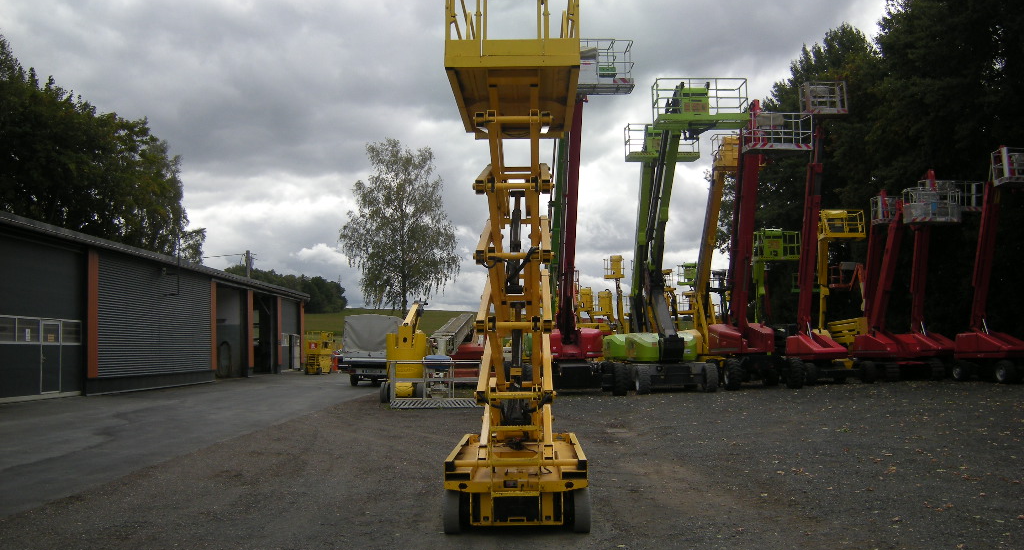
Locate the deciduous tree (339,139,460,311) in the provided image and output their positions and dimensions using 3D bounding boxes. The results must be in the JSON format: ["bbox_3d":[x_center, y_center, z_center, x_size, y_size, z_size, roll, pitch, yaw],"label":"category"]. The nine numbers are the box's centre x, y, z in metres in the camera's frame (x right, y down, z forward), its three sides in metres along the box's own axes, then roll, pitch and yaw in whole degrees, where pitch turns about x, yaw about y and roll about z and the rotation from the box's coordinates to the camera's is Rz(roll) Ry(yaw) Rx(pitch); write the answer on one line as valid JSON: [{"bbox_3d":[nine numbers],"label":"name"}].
[{"bbox_3d":[-7.200,-1.520,55.300,7.800,15.000,7.800,0,-5,0],"label":"deciduous tree"}]

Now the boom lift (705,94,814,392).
[{"bbox_3d":[8.400,-1.111,28.581,3.100,9.900,4.800,1,-5,-8],"label":"boom lift"}]

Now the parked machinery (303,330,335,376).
[{"bbox_3d":[-9.050,3.600,39.137,0.900,2.200,2.200,0,-5,0],"label":"parked machinery"}]

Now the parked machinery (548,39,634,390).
[{"bbox_3d":[2.300,-2.029,27.150,3.000,11.500,4.800,0,-5,0],"label":"parked machinery"}]

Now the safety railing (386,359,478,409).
[{"bbox_3d":[-1.750,2.546,19.358,2.150,1.130,1.000,0,-5,0],"label":"safety railing"}]

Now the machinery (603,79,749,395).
[{"bbox_3d":[5.200,-1.206,26.783,4.000,9.800,4.800,0,-5,0],"label":"machinery"}]

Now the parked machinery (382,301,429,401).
[{"bbox_3d":[-2.870,2.053,22.709,1.200,2.650,3.400,0,-5,2],"label":"parked machinery"}]

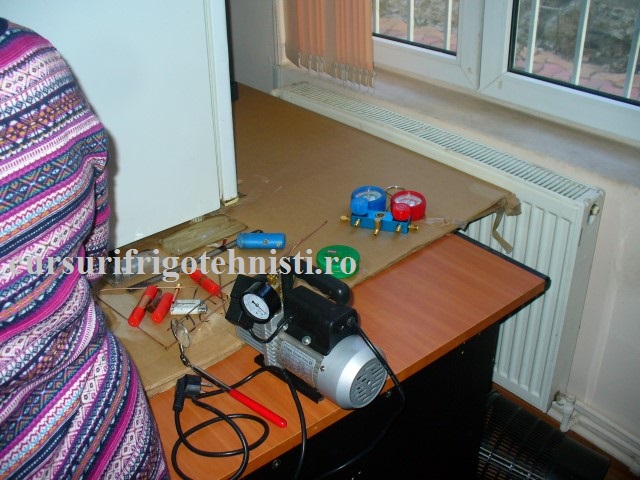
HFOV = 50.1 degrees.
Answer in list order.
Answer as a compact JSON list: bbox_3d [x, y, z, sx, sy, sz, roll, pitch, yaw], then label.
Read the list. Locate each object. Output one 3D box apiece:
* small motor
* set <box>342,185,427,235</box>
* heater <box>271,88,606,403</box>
[{"bbox_3d":[-0.029,0.122,1.046,0.278,0.205,0.110,24,38,39],"label":"small motor"},{"bbox_3d":[0.142,-0.069,1.488,0.177,0.058,0.183,7,30,15],"label":"set"},{"bbox_3d":[0.267,-0.034,2.109,0.089,0.624,1.178,-22,35,-33],"label":"heater"}]

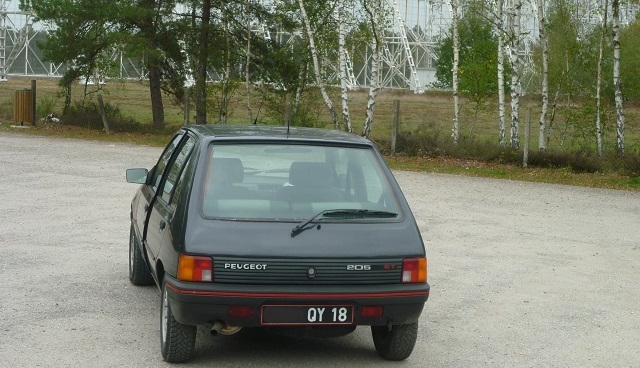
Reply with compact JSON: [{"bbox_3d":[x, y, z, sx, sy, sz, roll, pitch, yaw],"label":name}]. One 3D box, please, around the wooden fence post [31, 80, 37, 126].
[{"bbox_3d":[-8.150,-2.302,32.240,0.135,1.306,0.135,1,5,-14],"label":"wooden fence post"}]

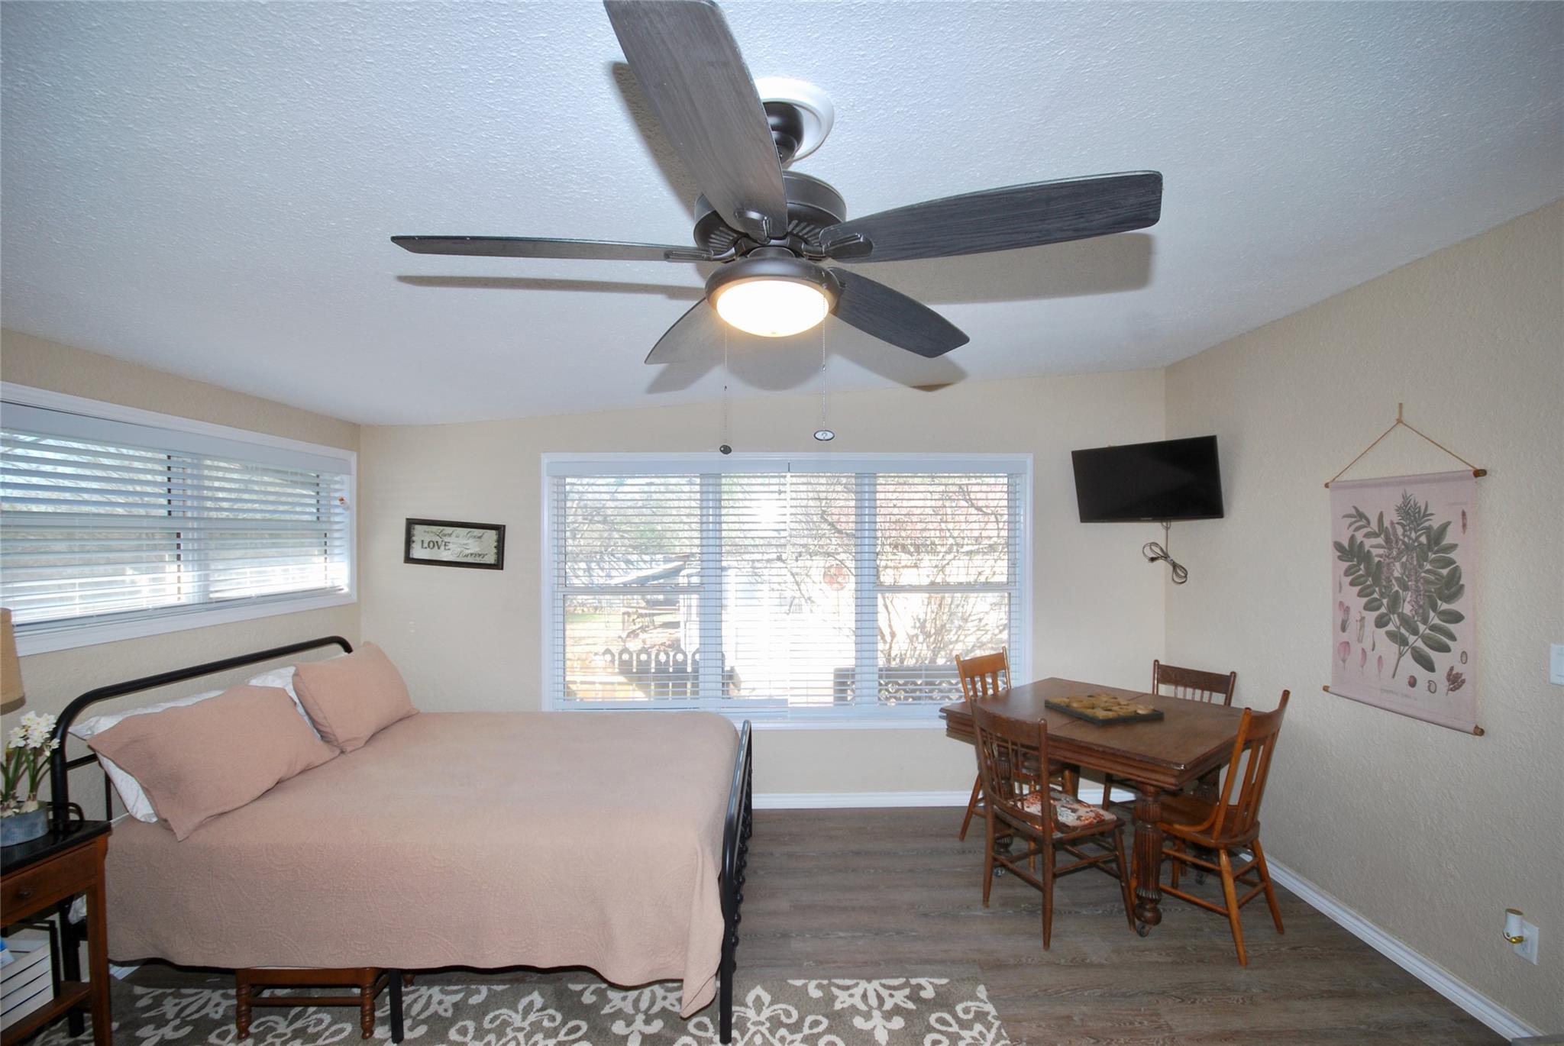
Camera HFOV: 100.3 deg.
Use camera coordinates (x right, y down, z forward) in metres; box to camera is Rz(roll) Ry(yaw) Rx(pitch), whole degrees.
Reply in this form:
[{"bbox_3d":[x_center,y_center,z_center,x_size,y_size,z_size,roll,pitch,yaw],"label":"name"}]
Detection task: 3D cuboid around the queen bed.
[{"bbox_3d":[-1.272,1.141,2.859,2.220,1.085,1.530,0,-1,0],"label":"queen bed"}]

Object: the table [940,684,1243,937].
[{"bbox_3d":[1.505,1.298,3.086,1.060,0.776,1.060,1,-1,-40],"label":"table"}]

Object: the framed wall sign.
[{"bbox_3d":[-1.926,0.126,3.841,0.579,0.263,0.025,4,-1,-2],"label":"framed wall sign"}]

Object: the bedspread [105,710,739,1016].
[{"bbox_3d":[-1.206,1.318,2.837,2.020,0.550,1.560,0,-1,0],"label":"bedspread"}]

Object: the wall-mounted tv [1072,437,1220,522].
[{"bbox_3d":[2.029,-0.232,3.646,0.065,0.432,0.732,-16,9,-42],"label":"wall-mounted tv"}]

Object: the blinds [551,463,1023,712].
[{"bbox_3d":[0.031,0.388,3.926,2.839,1.512,0.070,0,-1,-2],"label":"blinds"}]

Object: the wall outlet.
[{"bbox_3d":[2.356,1.323,2.067,0.010,0.115,0.070,0,-1,-1],"label":"wall outlet"}]

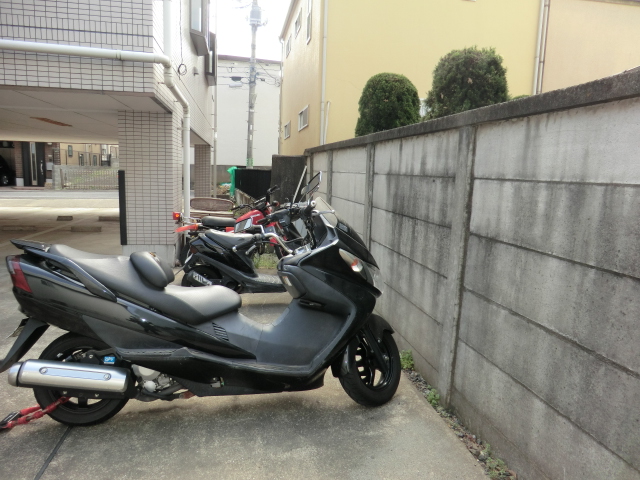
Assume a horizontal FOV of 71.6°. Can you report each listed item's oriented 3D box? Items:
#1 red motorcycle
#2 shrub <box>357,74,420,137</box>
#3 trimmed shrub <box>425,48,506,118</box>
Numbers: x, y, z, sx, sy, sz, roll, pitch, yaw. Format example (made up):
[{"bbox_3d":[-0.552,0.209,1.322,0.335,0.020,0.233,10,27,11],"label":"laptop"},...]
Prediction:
[{"bbox_3d":[-0.921,-0.103,5.540,1.830,1.130,0.720,-5,11,-36],"label":"red motorcycle"},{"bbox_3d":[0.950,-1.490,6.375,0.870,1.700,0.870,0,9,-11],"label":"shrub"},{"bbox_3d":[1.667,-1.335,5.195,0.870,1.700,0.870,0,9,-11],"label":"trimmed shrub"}]

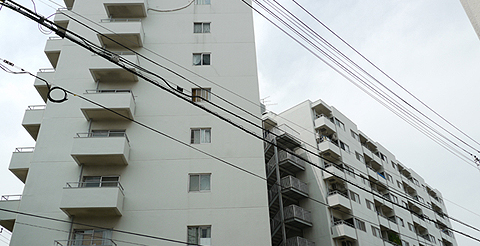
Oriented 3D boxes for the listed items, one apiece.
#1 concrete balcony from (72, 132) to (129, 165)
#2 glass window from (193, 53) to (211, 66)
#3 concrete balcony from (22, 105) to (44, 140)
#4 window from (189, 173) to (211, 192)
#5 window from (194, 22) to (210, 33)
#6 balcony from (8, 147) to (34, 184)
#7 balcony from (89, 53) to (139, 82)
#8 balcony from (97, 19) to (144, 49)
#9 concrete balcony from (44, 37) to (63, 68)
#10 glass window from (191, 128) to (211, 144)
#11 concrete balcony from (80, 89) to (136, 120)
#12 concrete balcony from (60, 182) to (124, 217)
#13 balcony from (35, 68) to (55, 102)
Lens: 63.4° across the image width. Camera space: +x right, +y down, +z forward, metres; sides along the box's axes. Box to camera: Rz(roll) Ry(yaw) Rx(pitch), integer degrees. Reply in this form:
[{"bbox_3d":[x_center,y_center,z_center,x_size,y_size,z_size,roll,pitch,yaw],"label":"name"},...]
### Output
[{"bbox_3d":[-7.120,1.369,20.181,2.572,1.270,1.220,-2,-32,-2],"label":"concrete balcony"},{"bbox_3d":[-2.375,-3.935,24.325,1.127,0.994,0.100,-1,-32,-3],"label":"glass window"},{"bbox_3d":[-11.657,0.225,23.209,1.210,1.278,2.600,-1,-32,-3],"label":"concrete balcony"},{"bbox_3d":[-2.053,3.058,19.960,1.127,0.994,0.100,-1,-32,-3],"label":"window"},{"bbox_3d":[-2.460,-6.253,25.745,1.118,0.990,0.120,-2,-32,-2],"label":"window"},{"bbox_3d":[-11.532,2.592,21.686,1.052,1.270,2.700,-2,-32,-2],"label":"balcony"},{"bbox_3d":[-7.335,-3.292,23.093,2.572,1.270,1.220,-2,-32,-2],"label":"balcony"},{"bbox_3d":[-7.443,-5.622,24.549,2.572,1.270,1.220,-2,-32,-2],"label":"balcony"},{"bbox_3d":[-11.871,-4.437,26.119,1.210,1.278,2.600,-1,-32,-3],"label":"concrete balcony"},{"bbox_3d":[-2.161,0.727,21.415,1.127,0.994,0.100,-1,-32,-3],"label":"glass window"},{"bbox_3d":[-7.233,-0.999,21.574,2.561,1.278,1.170,-1,-32,-3],"label":"concrete balcony"},{"bbox_3d":[-7.019,3.663,18.664,2.561,1.278,1.170,-1,-32,-3],"label":"concrete balcony"},{"bbox_3d":[-11.747,-2.069,24.598,1.052,1.270,2.700,-2,-32,-2],"label":"balcony"}]

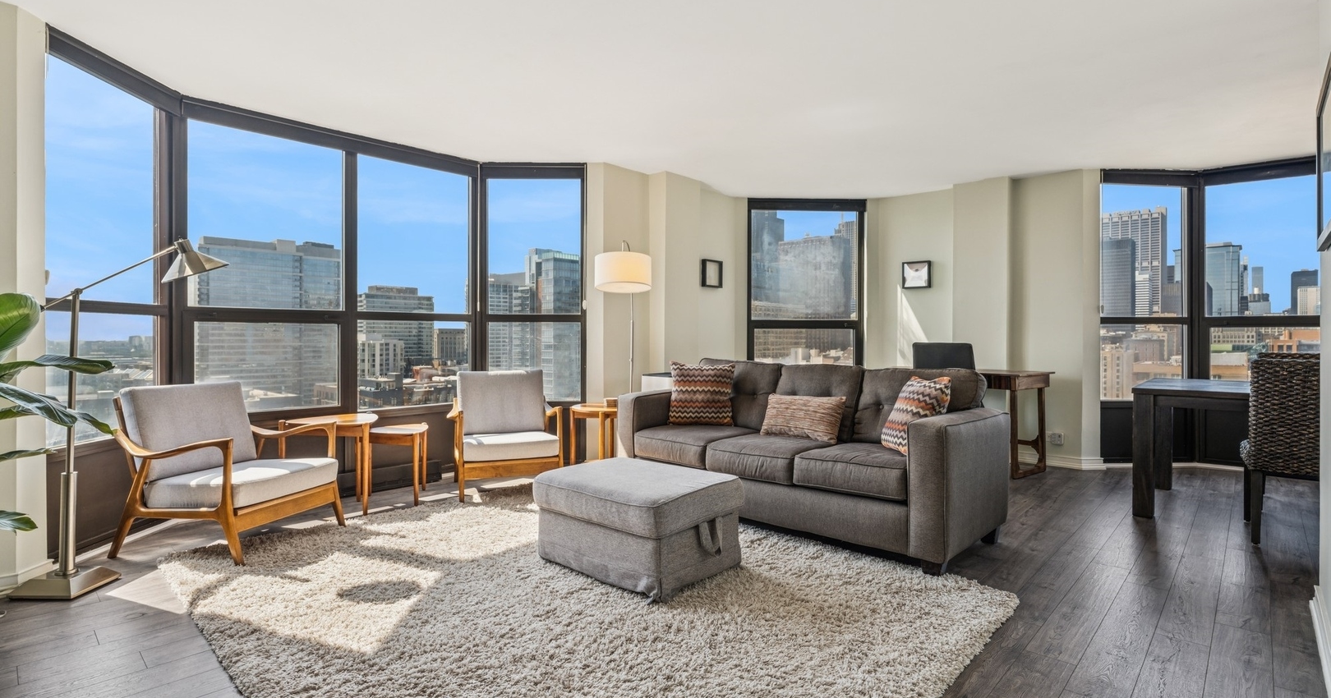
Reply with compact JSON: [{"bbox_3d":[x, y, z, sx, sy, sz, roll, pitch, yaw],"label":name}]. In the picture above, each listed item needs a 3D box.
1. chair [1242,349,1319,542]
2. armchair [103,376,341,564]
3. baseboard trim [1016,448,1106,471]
[{"bbox_3d":[3.342,0.518,3.291,0.480,0.980,0.640,1,1,43],"label":"chair"},{"bbox_3d":[-2.263,0.599,3.342,0.790,0.815,0.710,0,1,16],"label":"armchair"},{"bbox_3d":[3.248,0.925,5.191,0.620,0.100,0.150,1,1,43],"label":"baseboard trim"}]

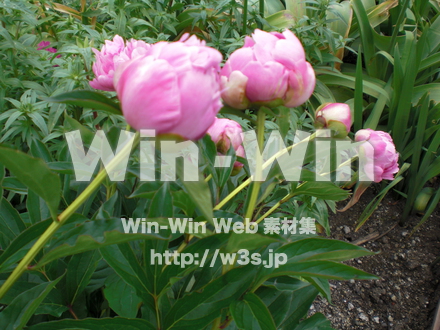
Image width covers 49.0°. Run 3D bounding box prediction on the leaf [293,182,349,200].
[{"bbox_3d":[0.139,0.035,0.660,0.078,0.016,0.035,-1,30,-6],"label":"leaf"}]

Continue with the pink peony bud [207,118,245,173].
[{"bbox_3d":[0.006,-0.024,0.600,0.053,0.062,0.053,-12,15,0],"label":"pink peony bud"}]

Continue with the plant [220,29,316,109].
[{"bbox_3d":[0.051,-0.102,0.510,0.097,0.080,0.095,0,34,0],"label":"plant"}]

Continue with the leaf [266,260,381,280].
[{"bbox_3d":[0.109,0.111,0.510,0.116,0.013,0.031,2,28,0],"label":"leaf"}]

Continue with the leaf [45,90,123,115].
[{"bbox_3d":[-0.152,-0.072,0.550,0.092,0.018,0.032,6,31,9],"label":"leaf"}]

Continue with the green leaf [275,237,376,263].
[{"bbox_3d":[0.114,0.091,0.520,0.109,0.014,0.034,1,28,0],"label":"green leaf"}]

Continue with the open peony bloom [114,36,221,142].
[{"bbox_3d":[-0.044,-0.065,0.420,0.088,0.082,0.088,3,12,0],"label":"open peony bloom"}]

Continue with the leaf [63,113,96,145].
[{"bbox_3d":[-0.186,-0.049,0.640,0.068,0.012,0.028,40,43,17],"label":"leaf"}]

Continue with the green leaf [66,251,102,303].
[{"bbox_3d":[-0.166,0.136,0.600,0.040,0.015,0.090,22,63,18],"label":"green leaf"}]

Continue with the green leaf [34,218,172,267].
[{"bbox_3d":[-0.103,0.070,0.435,0.118,0.018,0.038,-8,29,-15],"label":"green leaf"}]

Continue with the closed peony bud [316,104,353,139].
[{"bbox_3d":[0.139,-0.054,0.590,0.042,0.042,0.042,31,6,0],"label":"closed peony bud"}]

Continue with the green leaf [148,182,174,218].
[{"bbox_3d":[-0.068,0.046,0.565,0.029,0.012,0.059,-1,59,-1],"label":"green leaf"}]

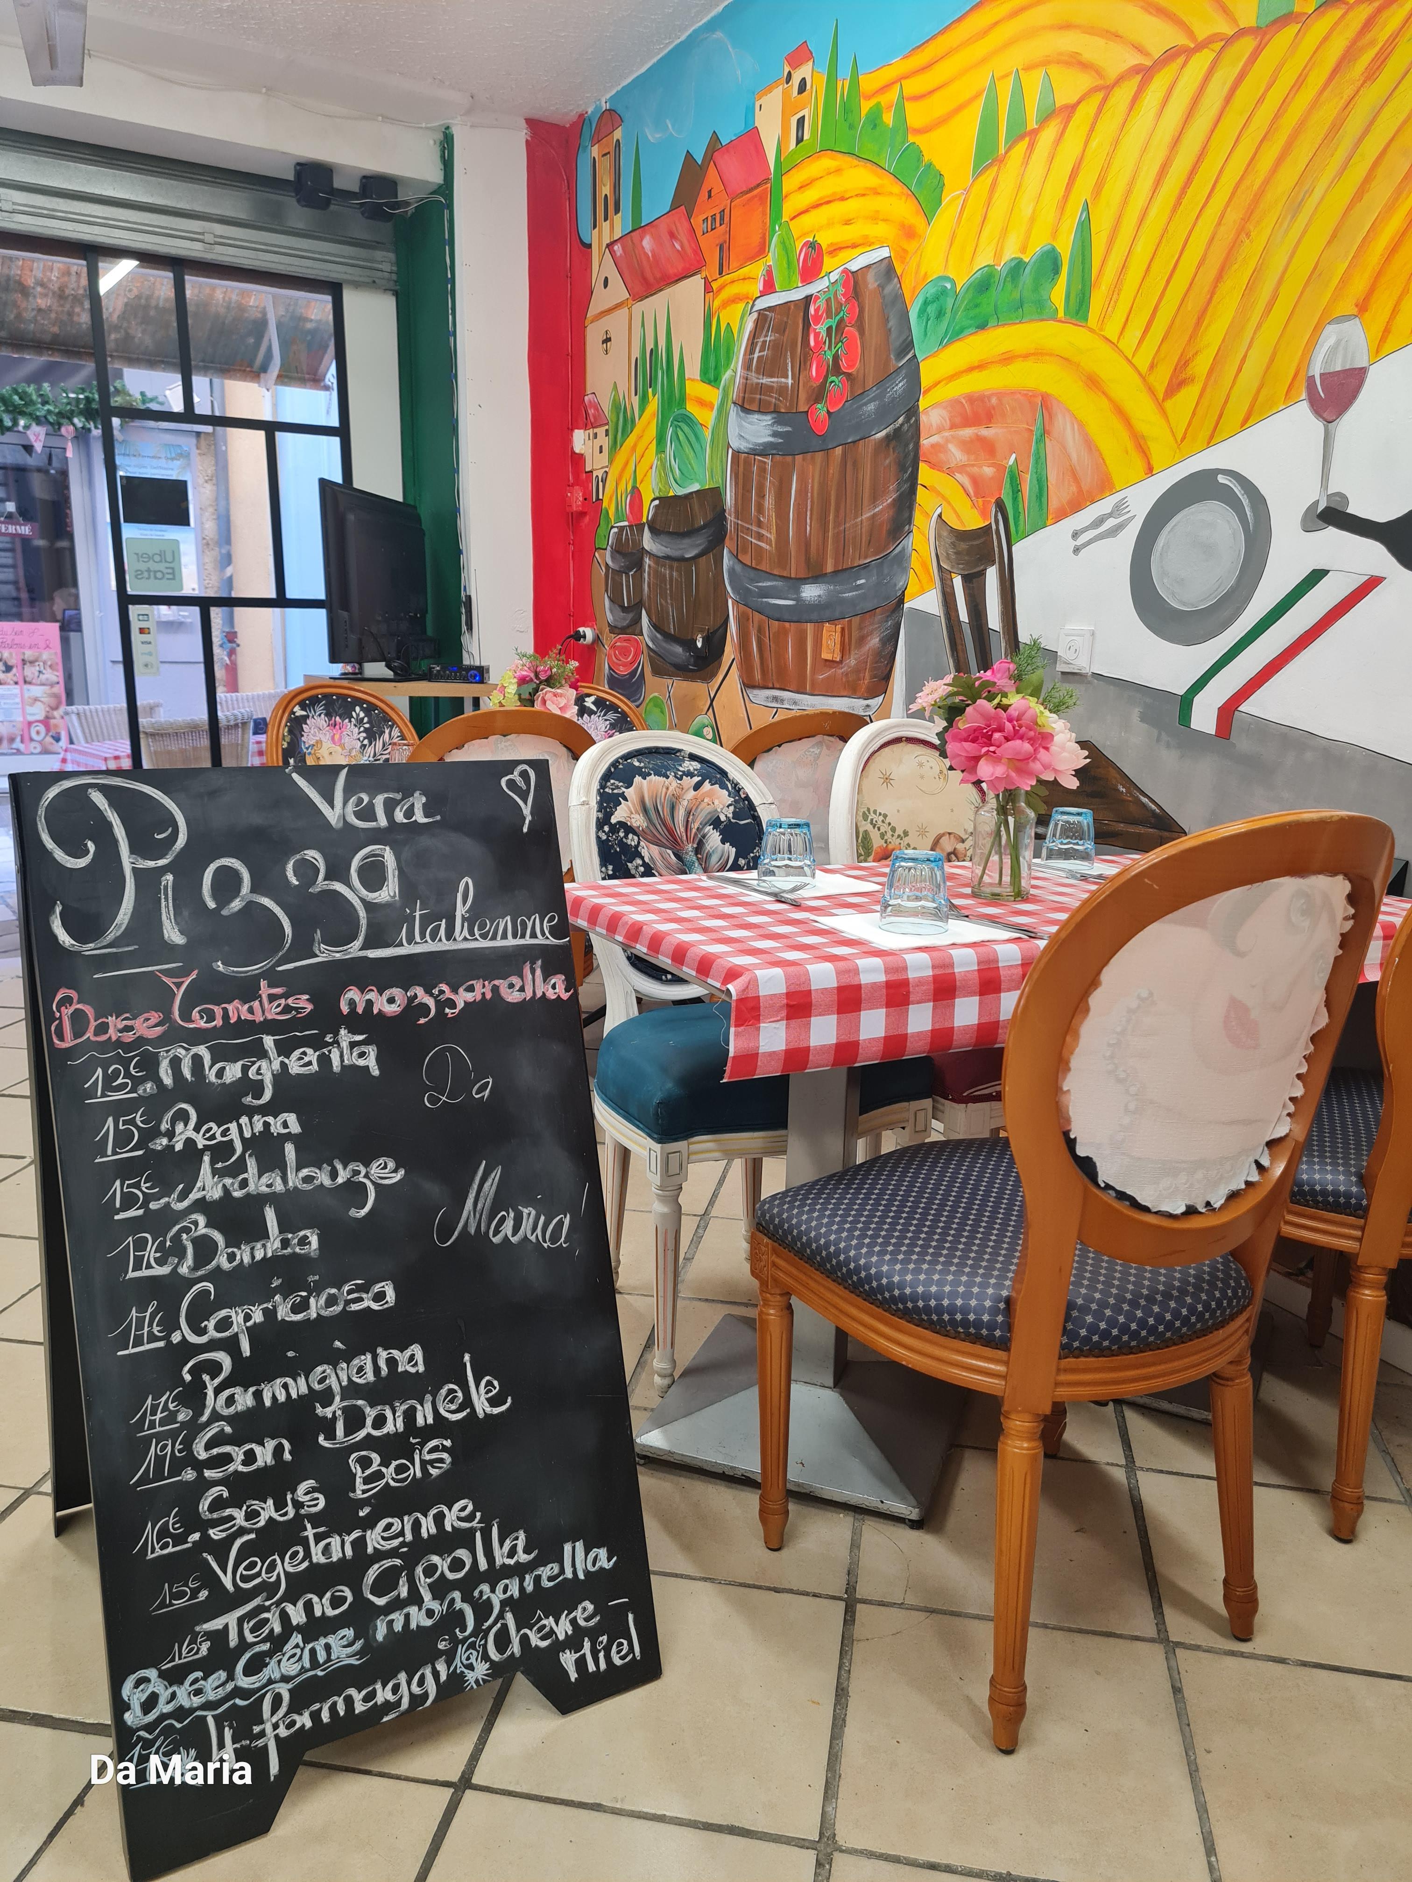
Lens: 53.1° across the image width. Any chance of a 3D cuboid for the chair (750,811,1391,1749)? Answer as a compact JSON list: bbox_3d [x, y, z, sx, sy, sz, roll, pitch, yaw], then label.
[{"bbox_3d":[0.404,0.315,1.587,0.510,0.980,0.548,-5,14,-28],"label":"chair"}]

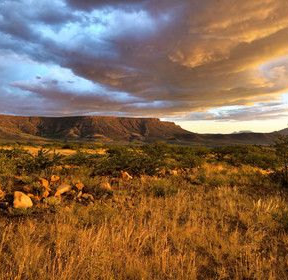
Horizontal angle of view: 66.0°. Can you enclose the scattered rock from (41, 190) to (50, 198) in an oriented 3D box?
[{"bbox_3d":[-3.089,1.709,6.950,0.296,0.237,0.251,0,-1,0],"label":"scattered rock"}]

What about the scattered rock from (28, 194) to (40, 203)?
[{"bbox_3d":[-3.020,1.601,6.100,0.320,0.206,0.264,0,-1,-26],"label":"scattered rock"}]

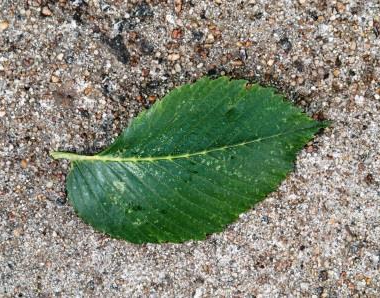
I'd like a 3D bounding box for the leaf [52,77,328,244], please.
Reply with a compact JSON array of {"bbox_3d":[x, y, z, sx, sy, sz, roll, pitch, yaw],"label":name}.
[{"bbox_3d":[0.001,0.004,0.830,0.118,0.010,0.069,-10,82,-1],"label":"leaf"}]

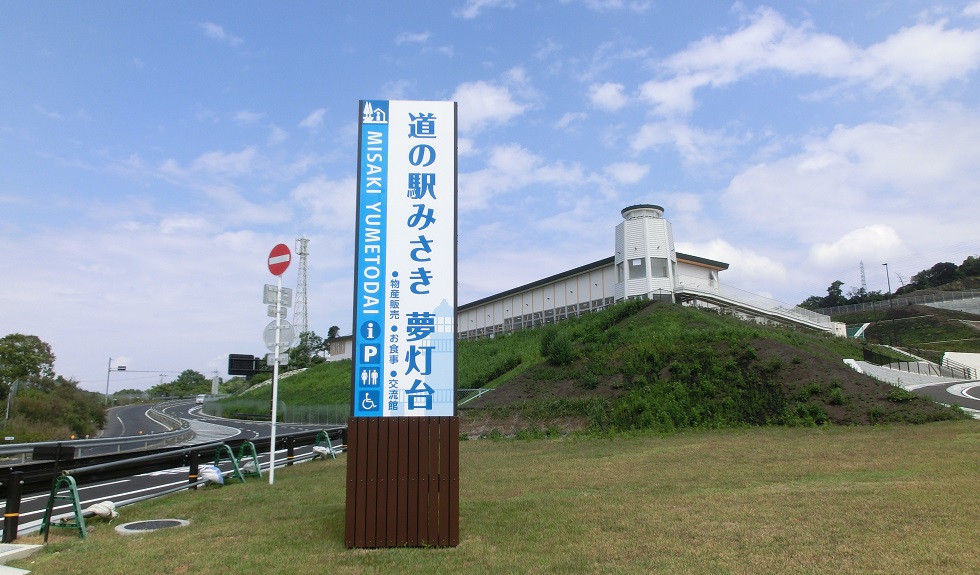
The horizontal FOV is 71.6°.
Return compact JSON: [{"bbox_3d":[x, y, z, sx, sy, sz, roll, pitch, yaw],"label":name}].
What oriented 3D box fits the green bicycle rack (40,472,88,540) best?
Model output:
[{"bbox_3d":[-4.645,2.394,7.400,0.470,0.670,0.080,-1,-9,5],"label":"green bicycle rack"}]

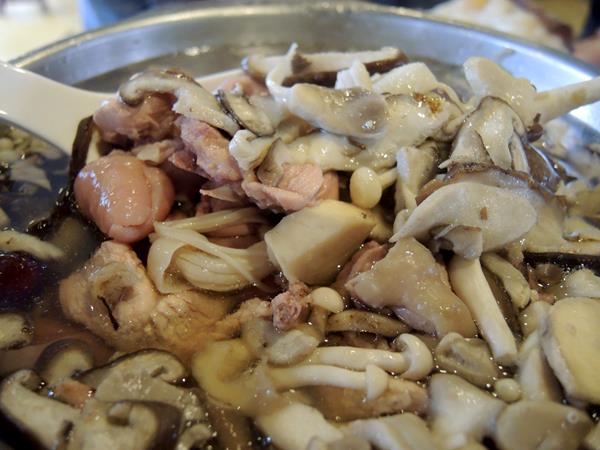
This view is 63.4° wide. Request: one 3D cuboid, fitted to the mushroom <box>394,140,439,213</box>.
[{"bbox_3d":[0.057,-0.023,0.236,0.017,0.015,0.034,9,55,-29],"label":"mushroom"}]

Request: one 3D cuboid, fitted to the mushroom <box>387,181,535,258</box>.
[{"bbox_3d":[0.072,-0.002,0.216,0.059,0.017,0.031,-2,54,-9],"label":"mushroom"}]

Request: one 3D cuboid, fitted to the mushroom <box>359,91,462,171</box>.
[{"bbox_3d":[0.057,-0.050,0.256,0.053,0.022,0.043,-2,41,-2],"label":"mushroom"}]

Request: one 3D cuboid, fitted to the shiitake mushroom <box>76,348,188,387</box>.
[{"bbox_3d":[-0.059,0.051,0.172,0.036,0.012,0.013,-4,34,-4],"label":"shiitake mushroom"}]

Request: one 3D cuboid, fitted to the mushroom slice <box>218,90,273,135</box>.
[{"bbox_3d":[-0.028,-0.058,0.252,0.032,0.010,0.016,32,45,2],"label":"mushroom slice"}]

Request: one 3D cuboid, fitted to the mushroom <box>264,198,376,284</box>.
[{"bbox_3d":[0.008,0.007,0.207,0.042,0.024,0.026,-19,42,-11],"label":"mushroom"}]

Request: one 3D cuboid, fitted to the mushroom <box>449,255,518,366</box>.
[{"bbox_3d":[0.071,0.033,0.190,0.015,0.013,0.044,-18,69,-7],"label":"mushroom"}]

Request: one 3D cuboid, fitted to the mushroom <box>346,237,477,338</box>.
[{"bbox_3d":[0.045,0.026,0.197,0.047,0.015,0.034,18,54,10],"label":"mushroom"}]

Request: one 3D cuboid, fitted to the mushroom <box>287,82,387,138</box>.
[{"bbox_3d":[0.018,-0.058,0.246,0.052,0.018,0.024,8,37,6],"label":"mushroom"}]

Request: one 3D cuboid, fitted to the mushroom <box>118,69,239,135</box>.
[{"bbox_3d":[-0.064,-0.065,0.256,0.060,0.024,0.020,17,30,6],"label":"mushroom"}]

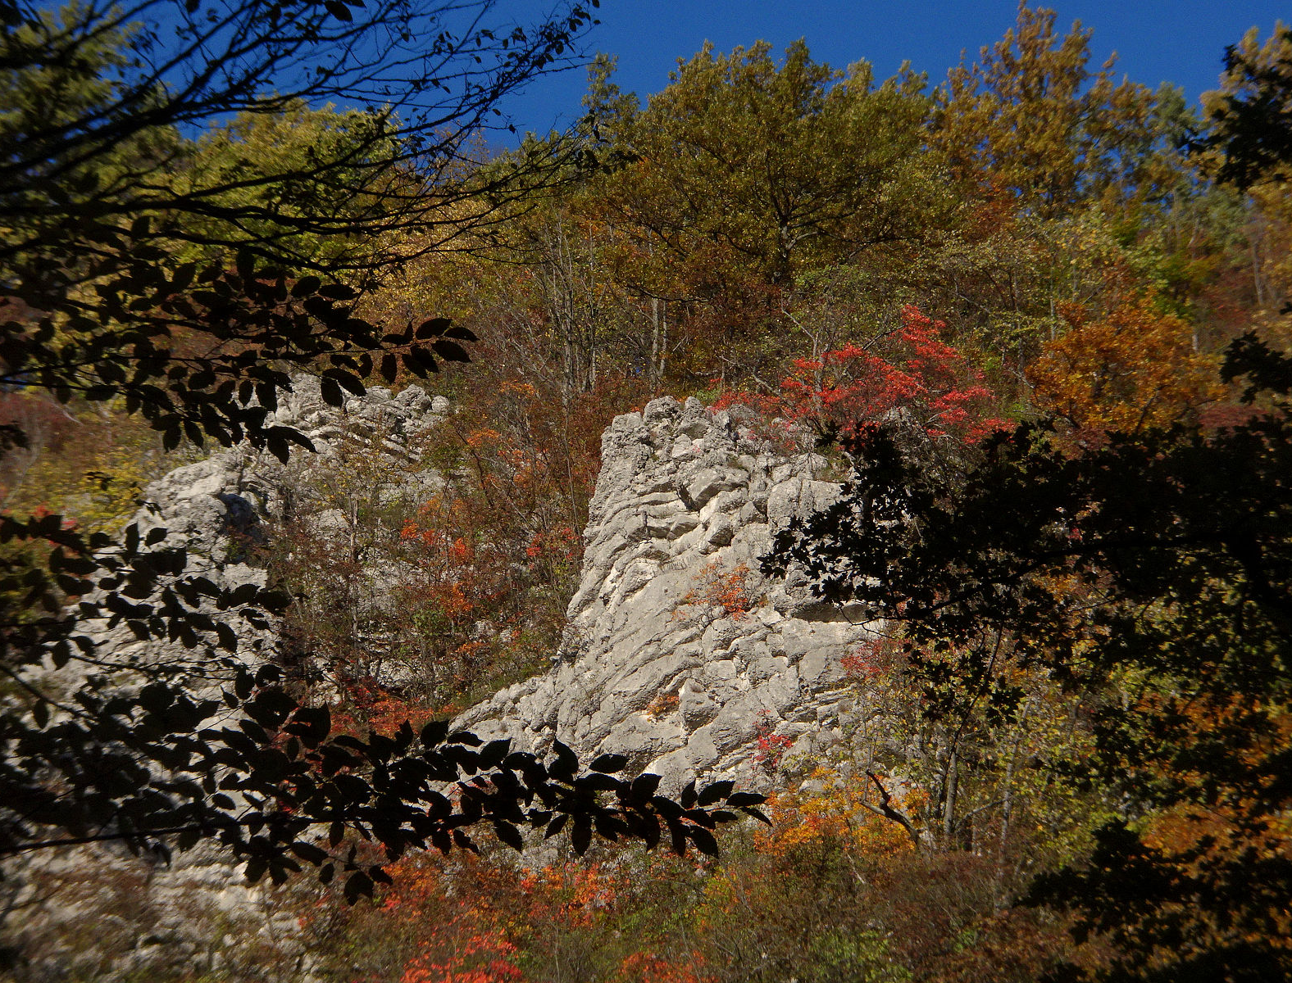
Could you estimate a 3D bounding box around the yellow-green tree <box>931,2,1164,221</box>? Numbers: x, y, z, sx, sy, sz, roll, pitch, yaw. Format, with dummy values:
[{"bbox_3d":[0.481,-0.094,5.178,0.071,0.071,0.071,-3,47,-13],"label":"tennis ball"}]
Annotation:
[{"bbox_3d":[10.280,-9.230,99.041,6.000,7.000,5.800,-2,-16,6],"label":"yellow-green tree"}]

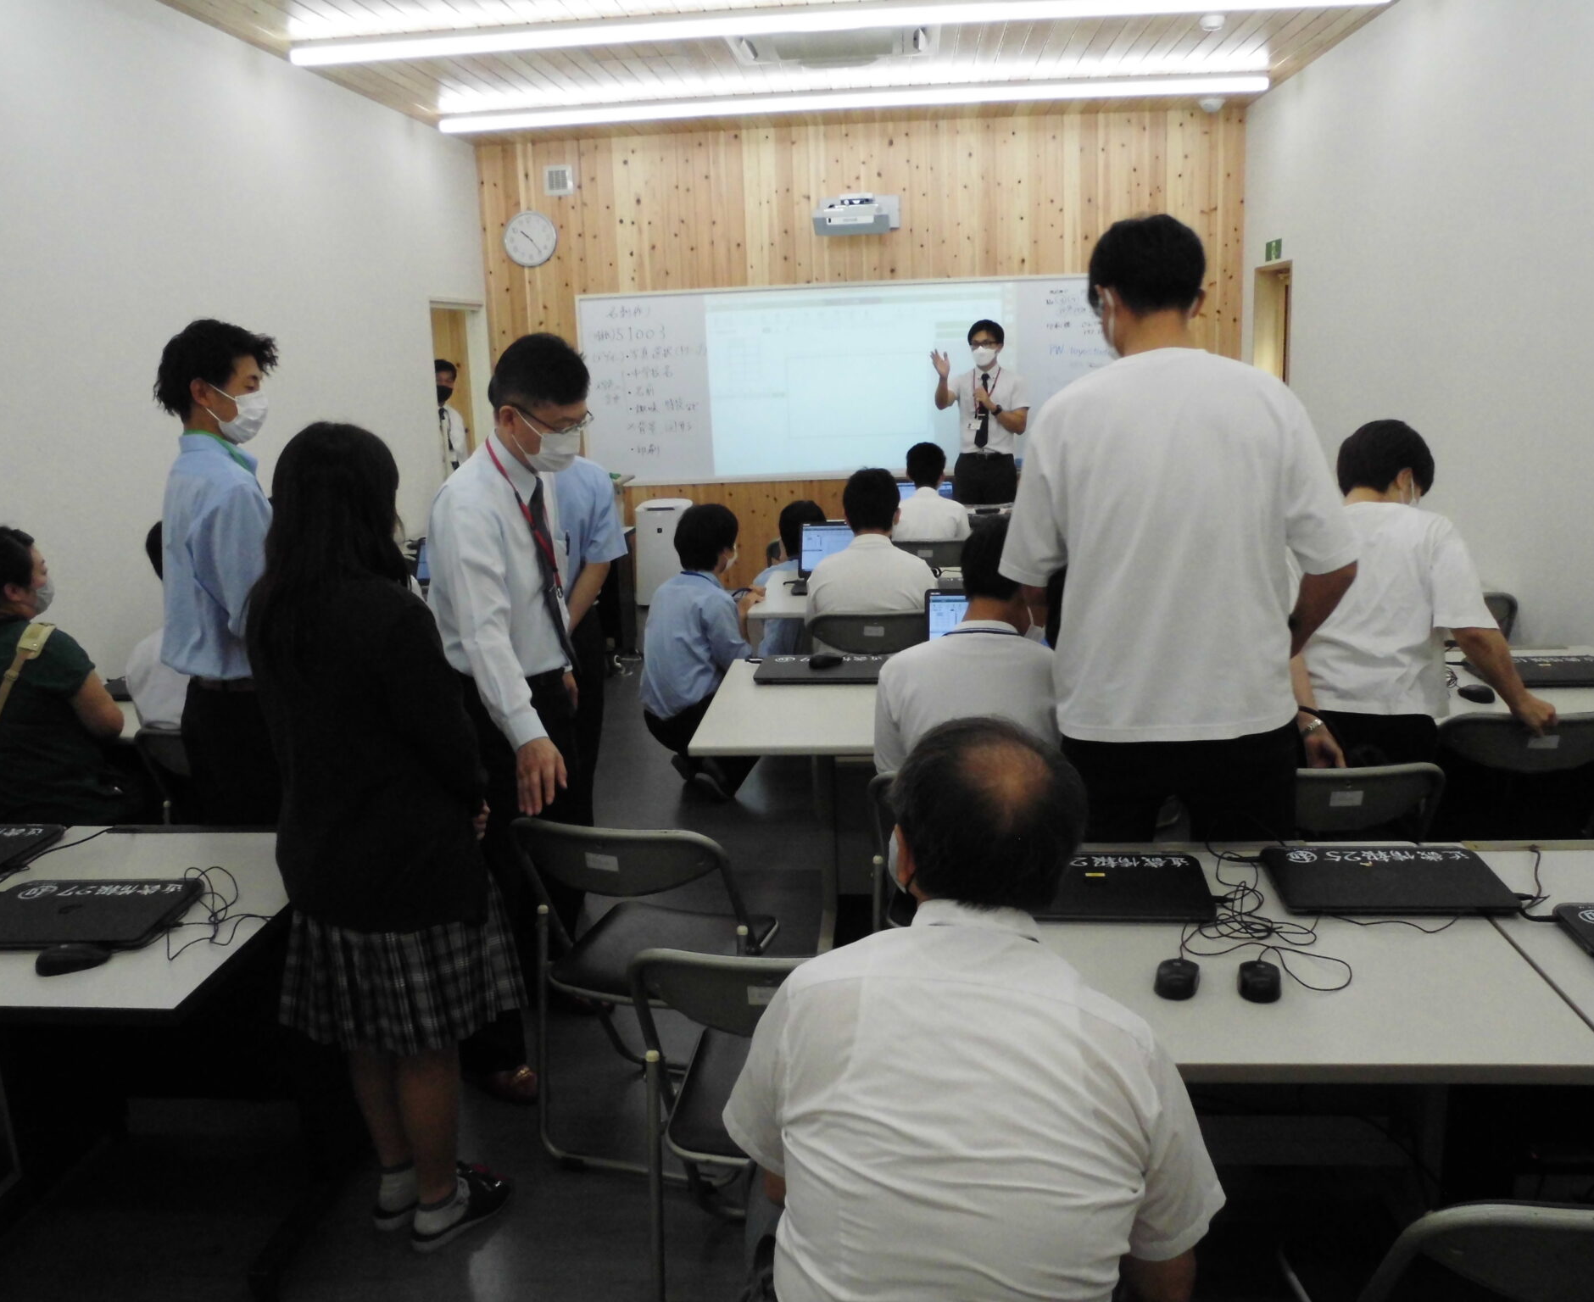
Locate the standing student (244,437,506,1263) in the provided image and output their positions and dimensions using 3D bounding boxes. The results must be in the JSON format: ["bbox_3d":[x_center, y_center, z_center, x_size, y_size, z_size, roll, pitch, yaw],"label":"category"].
[{"bbox_3d":[-0.752,0.375,2.386,0.440,1.560,0.370,10,18,41],"label":"standing student"}]

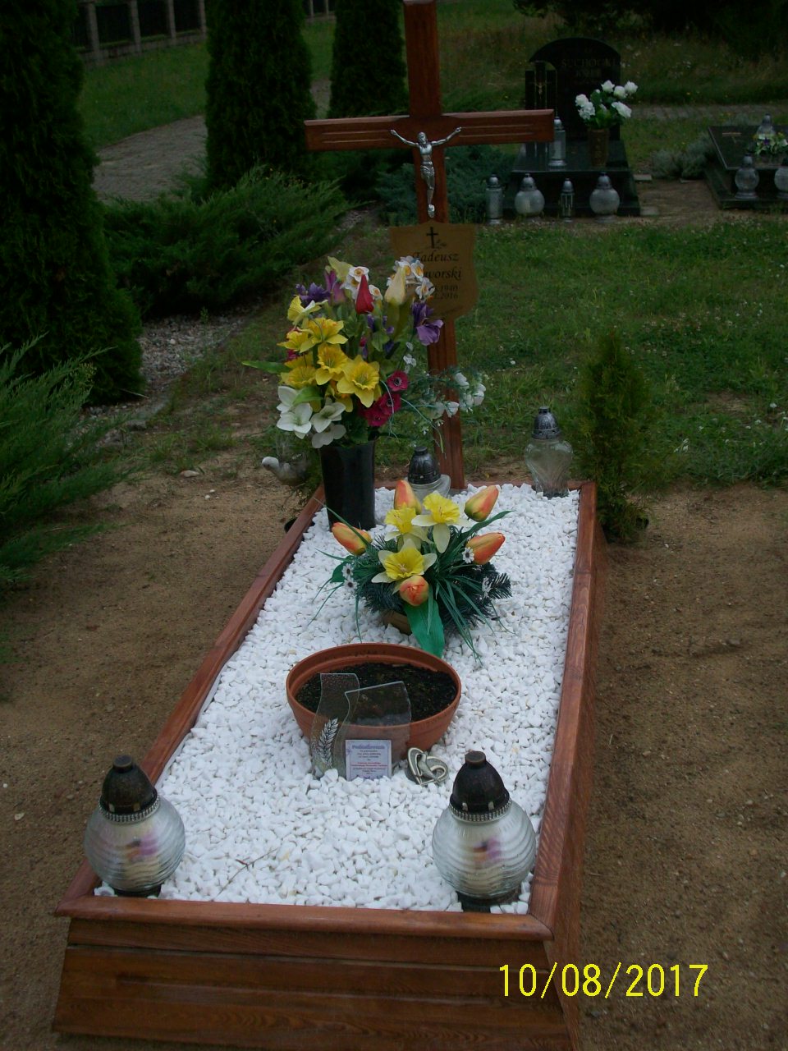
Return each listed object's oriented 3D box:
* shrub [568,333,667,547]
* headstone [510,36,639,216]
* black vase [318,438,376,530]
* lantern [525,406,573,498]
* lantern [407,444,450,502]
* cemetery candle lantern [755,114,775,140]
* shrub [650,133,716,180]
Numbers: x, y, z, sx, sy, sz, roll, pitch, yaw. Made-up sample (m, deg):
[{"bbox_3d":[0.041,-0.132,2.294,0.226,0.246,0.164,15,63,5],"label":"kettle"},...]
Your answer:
[{"bbox_3d":[0.645,-0.262,4.025,0.250,0.604,0.250,0,22,9],"label":"shrub"},{"bbox_3d":[1.253,-2.810,9.700,0.880,1.024,1.750,0,22,9],"label":"headstone"},{"bbox_3d":[-0.120,-0.111,3.717,0.147,0.238,0.147,0,22,9],"label":"black vase"},{"bbox_3d":[0.428,-0.207,3.850,0.135,0.246,0.135,0,22,9],"label":"lantern"},{"bbox_3d":[0.086,-0.102,3.692,0.125,0.213,0.125,0,22,9],"label":"lantern"},{"bbox_3d":[2.514,-2.652,9.408,0.145,0.225,0.145,0,22,9],"label":"cemetery candle lantern"},{"bbox_3d":[2.155,-2.754,10.379,0.480,0.297,0.420,0,22,9],"label":"shrub"}]

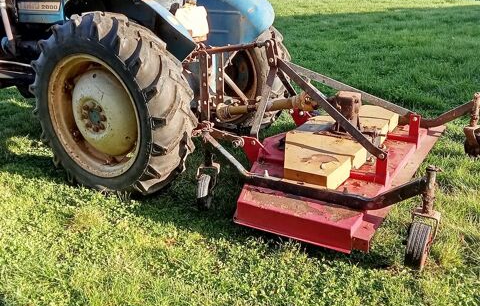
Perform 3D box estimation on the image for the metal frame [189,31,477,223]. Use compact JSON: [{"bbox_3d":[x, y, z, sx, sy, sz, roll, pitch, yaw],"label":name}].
[{"bbox_3d":[0.686,-0.357,3.340,1.510,0.810,1.620,12,25,29],"label":"metal frame"}]

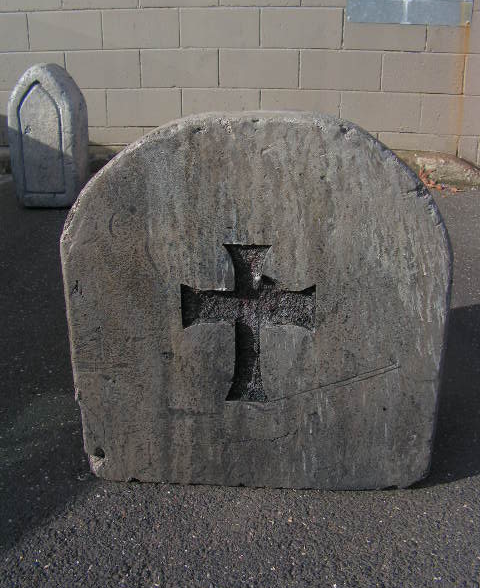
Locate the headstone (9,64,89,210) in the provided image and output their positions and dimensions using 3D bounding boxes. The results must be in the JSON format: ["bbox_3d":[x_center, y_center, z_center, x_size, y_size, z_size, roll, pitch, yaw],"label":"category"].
[{"bbox_3d":[-0.808,-0.676,2.807,0.281,0.589,0.187,3,20,7],"label":"headstone"}]

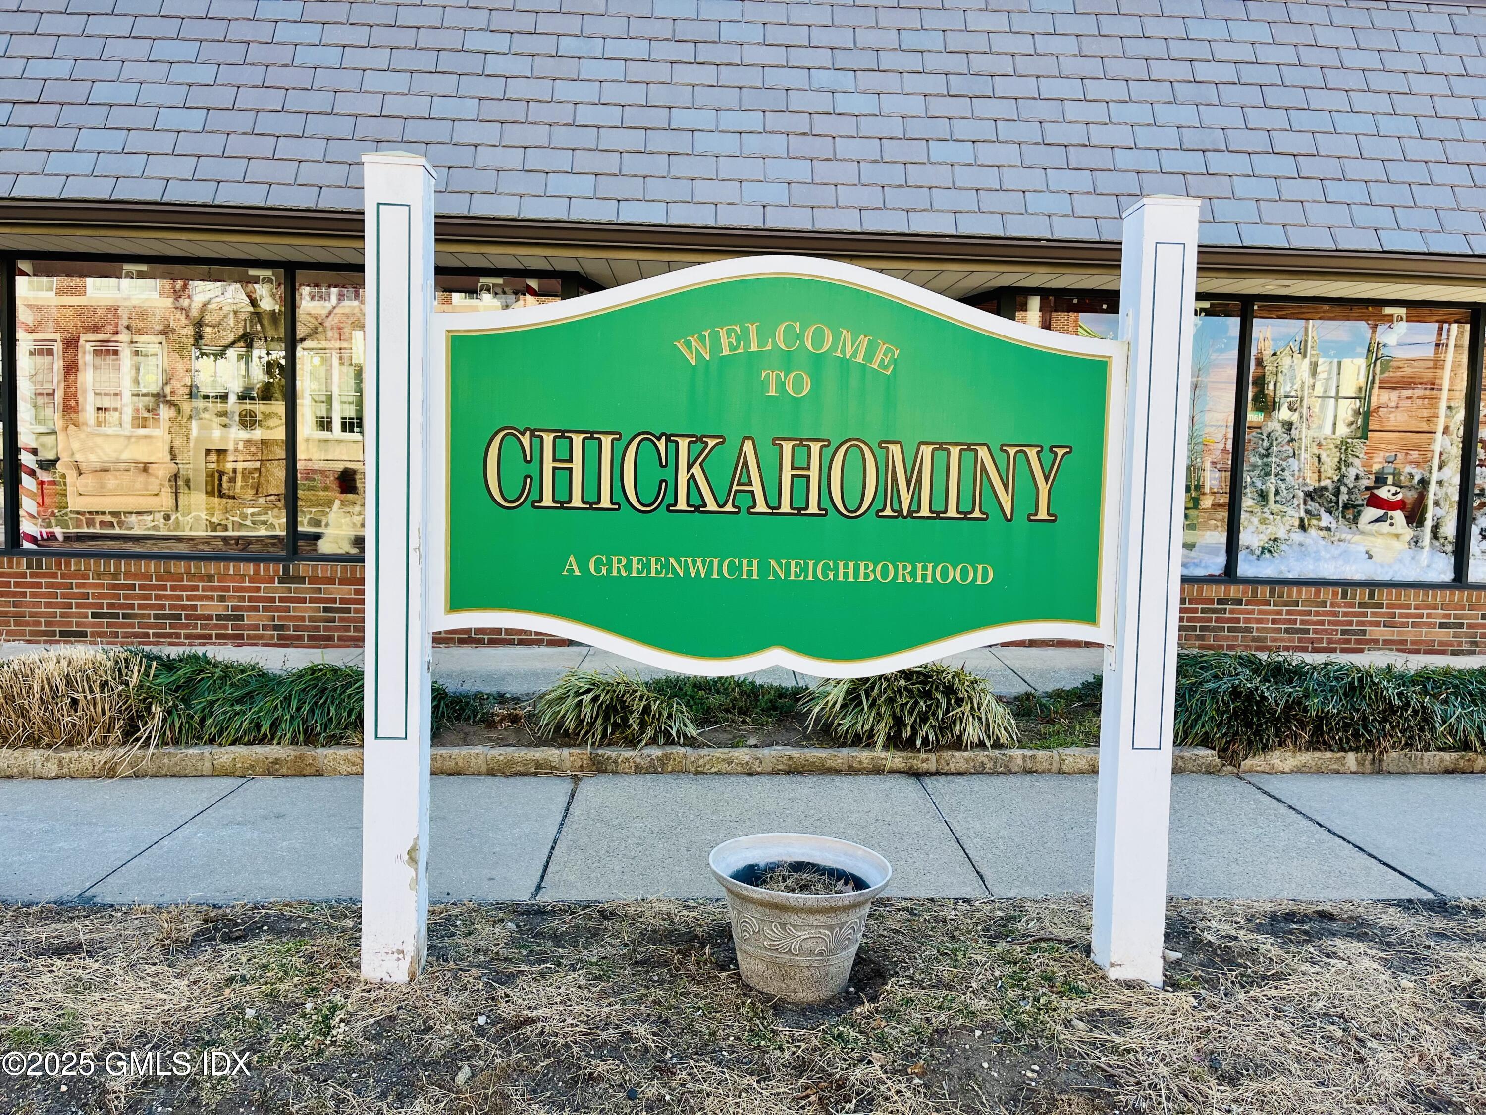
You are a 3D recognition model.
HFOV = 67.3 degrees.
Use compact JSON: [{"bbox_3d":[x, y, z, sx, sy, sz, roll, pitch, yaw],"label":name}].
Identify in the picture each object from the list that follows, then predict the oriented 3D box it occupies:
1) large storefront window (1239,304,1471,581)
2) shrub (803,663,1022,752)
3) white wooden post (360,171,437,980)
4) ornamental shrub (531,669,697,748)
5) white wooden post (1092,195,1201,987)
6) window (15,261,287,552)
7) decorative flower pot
[{"bbox_3d":[4.434,-0.816,8.093,1.619,1.972,0.100,1,4,-3],"label":"large storefront window"},{"bbox_3d":[0.852,0.704,5.669,1.111,0.343,0.850,1,4,-2],"label":"shrub"},{"bbox_3d":[-0.963,0.039,3.117,0.168,2.299,0.168,1,4,-4],"label":"white wooden post"},{"bbox_3d":[-0.643,0.706,5.590,0.833,0.293,0.700,1,4,-2],"label":"ornamental shrub"},{"bbox_3d":[1.169,0.106,3.268,0.168,2.292,0.168,1,4,-4],"label":"white wooden post"},{"bbox_3d":[-4.055,-1.020,7.664,1.794,1.957,0.100,1,4,-3],"label":"window"},{"bbox_3d":[0.161,1.044,3.217,0.521,0.338,0.521,1,4,0],"label":"decorative flower pot"}]

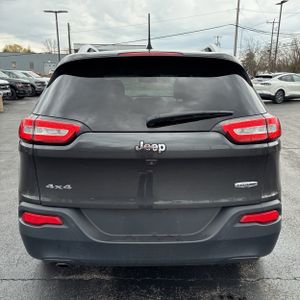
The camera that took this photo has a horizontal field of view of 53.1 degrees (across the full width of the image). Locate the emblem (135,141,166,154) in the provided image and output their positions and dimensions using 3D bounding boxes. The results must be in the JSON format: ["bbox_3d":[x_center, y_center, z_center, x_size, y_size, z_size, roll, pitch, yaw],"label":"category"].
[{"bbox_3d":[0.004,-0.016,1.814,0.190,0.076,0.015,0,4,0],"label":"emblem"}]

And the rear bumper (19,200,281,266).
[{"bbox_3d":[0.000,0.497,2.050,1.790,0.400,0.400,0,14,0],"label":"rear bumper"}]

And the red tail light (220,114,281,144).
[{"bbox_3d":[0.650,-0.135,1.960,0.410,0.160,0.200,-3,14,-11],"label":"red tail light"}]

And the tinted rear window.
[{"bbox_3d":[0.000,-0.323,1.929,1.440,0.460,0.170,0,-16,0],"label":"tinted rear window"}]

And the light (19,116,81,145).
[{"bbox_3d":[-0.650,-0.130,1.961,0.410,0.160,0.200,3,14,11],"label":"light"}]

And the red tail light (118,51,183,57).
[{"bbox_3d":[0.003,-0.575,1.805,0.390,0.030,0.050,0,14,0],"label":"red tail light"}]

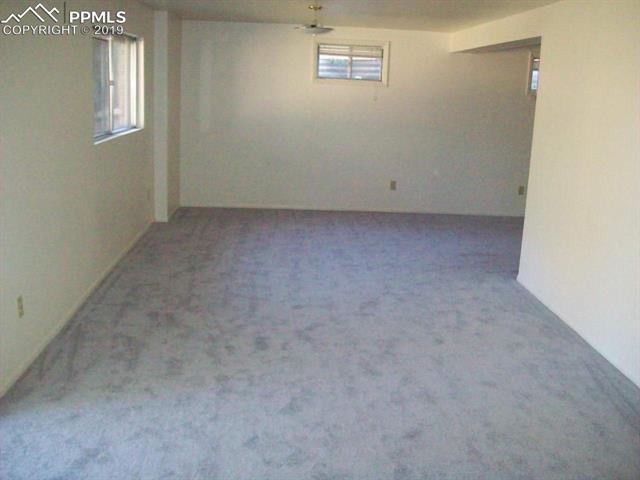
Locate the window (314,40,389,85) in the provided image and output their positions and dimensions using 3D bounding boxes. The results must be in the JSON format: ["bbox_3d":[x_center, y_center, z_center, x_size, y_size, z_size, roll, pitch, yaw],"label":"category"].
[{"bbox_3d":[0.386,-2.191,8.249,0.940,0.520,0.090,2,14,-4],"label":"window"}]

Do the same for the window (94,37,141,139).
[{"bbox_3d":[-1.769,-1.368,5.831,0.100,0.880,1.860,2,14,-4],"label":"window"}]

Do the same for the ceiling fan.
[{"bbox_3d":[-0.049,-1.924,5.824,0.345,0.260,0.345,2,14,-4],"label":"ceiling fan"}]

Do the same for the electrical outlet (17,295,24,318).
[{"bbox_3d":[-1.615,0.365,3.599,0.012,0.117,0.072,2,14,-4],"label":"electrical outlet"}]

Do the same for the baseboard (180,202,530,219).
[{"bbox_3d":[0.480,-0.399,8.673,4.519,0.070,0.015,2,14,-4],"label":"baseboard"}]

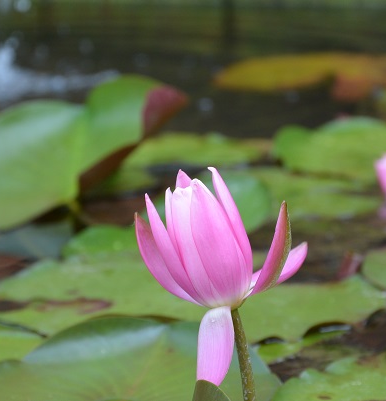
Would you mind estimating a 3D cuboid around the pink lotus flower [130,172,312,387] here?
[{"bbox_3d":[0.016,0.043,1.400,0.098,0.123,0.094,0,11,0],"label":"pink lotus flower"}]

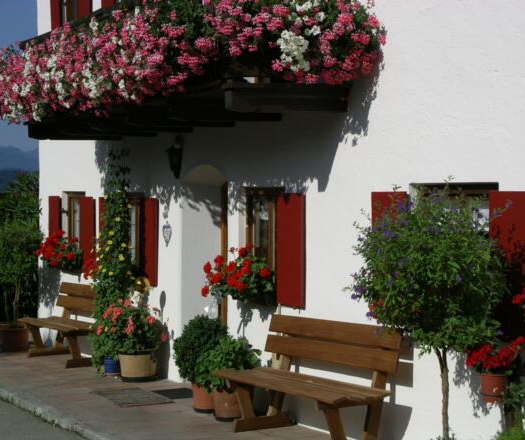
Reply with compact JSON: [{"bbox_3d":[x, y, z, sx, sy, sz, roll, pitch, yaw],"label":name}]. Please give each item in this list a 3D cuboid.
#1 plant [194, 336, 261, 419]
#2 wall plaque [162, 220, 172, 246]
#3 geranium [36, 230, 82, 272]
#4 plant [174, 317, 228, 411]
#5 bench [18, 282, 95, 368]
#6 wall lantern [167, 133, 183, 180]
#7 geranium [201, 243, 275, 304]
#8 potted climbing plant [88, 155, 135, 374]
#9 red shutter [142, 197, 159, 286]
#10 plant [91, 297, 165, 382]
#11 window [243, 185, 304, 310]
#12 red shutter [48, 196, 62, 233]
[{"bbox_3d":[-0.287,1.323,11.850,0.530,0.700,0.550,0,1,0],"label":"plant"},{"bbox_3d":[-0.957,0.141,14.350,0.040,0.260,0.170,0,1,-25],"label":"wall plaque"},{"bbox_3d":[-2.558,0.396,17.899,0.400,0.520,0.920,0,1,-22],"label":"geranium"},{"bbox_3d":[-0.530,1.244,12.300,0.470,0.850,0.470,0,1,0],"label":"plant"},{"bbox_3d":[-2.250,1.187,16.270,0.620,0.870,1.880,0,1,-26],"label":"bench"},{"bbox_3d":[-0.853,-0.622,13.960,0.190,0.440,0.170,0,1,-22],"label":"wall lantern"},{"bbox_3d":[-0.196,0.456,12.130,0.400,0.500,0.920,0,1,-22],"label":"geranium"},{"bbox_3d":[-1.600,0.441,15.136,0.450,2.300,0.500,0,1,-22],"label":"potted climbing plant"},{"bbox_3d":[-1.173,0.230,14.909,0.050,0.900,0.520,0,1,-22],"label":"red shutter"},{"bbox_3d":[-1.340,1.227,14.500,0.660,0.840,0.680,0,1,-25],"label":"plant"},{"bbox_3d":[0.104,0.234,11.895,0.140,0.970,1.220,0,1,-22],"label":"window"},{"bbox_3d":[-2.590,0.164,17.730,0.040,0.910,0.460,0,1,-25],"label":"red shutter"}]

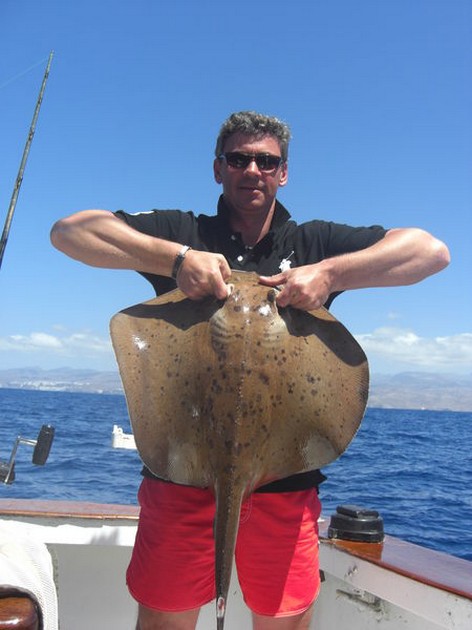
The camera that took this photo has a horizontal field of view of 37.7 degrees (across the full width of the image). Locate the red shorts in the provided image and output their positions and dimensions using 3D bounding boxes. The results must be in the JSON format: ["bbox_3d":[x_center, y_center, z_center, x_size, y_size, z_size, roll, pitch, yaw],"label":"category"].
[{"bbox_3d":[-0.022,0.499,1.641,0.460,0.370,0.290,3,-7,0],"label":"red shorts"}]

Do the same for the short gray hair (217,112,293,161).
[{"bbox_3d":[0.044,-0.452,1.814,0.190,0.165,0.205,3,-3,0],"label":"short gray hair"}]

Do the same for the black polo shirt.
[{"bbox_3d":[0.022,0.054,1.696,0.660,0.720,0.310,3,-7,0],"label":"black polo shirt"}]

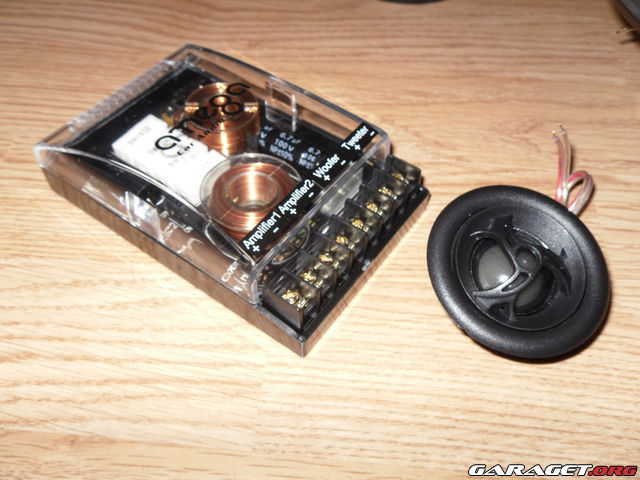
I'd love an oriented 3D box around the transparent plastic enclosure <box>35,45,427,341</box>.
[{"bbox_3d":[-0.032,-0.028,0.246,0.126,0.036,0.084,30,56,20],"label":"transparent plastic enclosure"}]

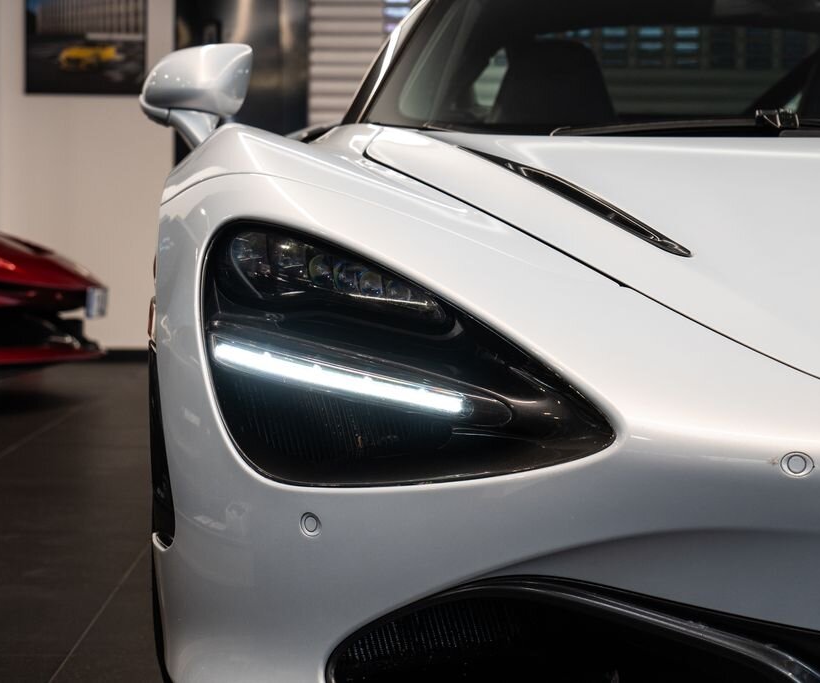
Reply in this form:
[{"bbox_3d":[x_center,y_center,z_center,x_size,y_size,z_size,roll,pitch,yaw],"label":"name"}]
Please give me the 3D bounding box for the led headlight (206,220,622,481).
[{"bbox_3d":[-0.020,0.011,1.735,0.410,0.265,0.340,1,4,9],"label":"led headlight"}]

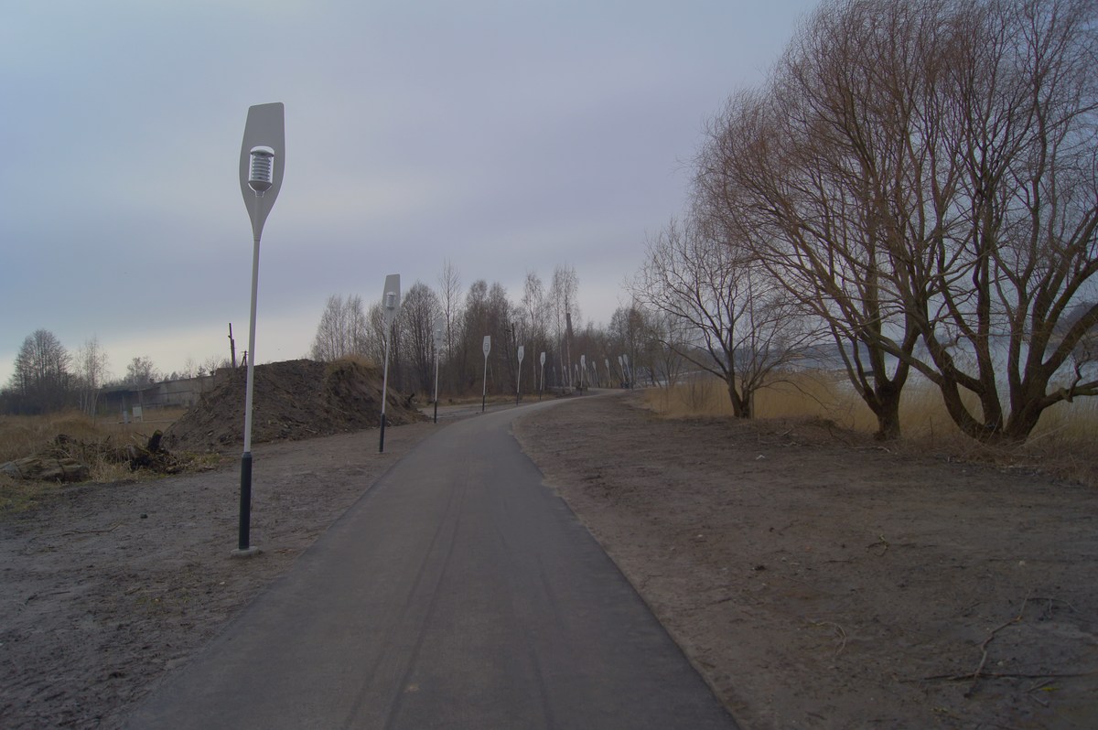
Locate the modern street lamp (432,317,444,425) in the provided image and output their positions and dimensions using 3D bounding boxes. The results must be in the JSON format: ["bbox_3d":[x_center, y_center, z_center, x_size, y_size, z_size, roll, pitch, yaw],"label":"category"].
[{"bbox_3d":[-5.130,0.270,37.900,0.490,4.850,0.260,2,-1,1],"label":"modern street lamp"}]

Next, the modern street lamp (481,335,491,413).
[{"bbox_3d":[-4.050,0.574,52.700,0.490,4.850,0.260,3,-1,5],"label":"modern street lamp"}]

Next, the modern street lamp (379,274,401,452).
[{"bbox_3d":[-4.390,-0.060,22.360,0.490,4.850,0.260,3,-1,-3],"label":"modern street lamp"}]

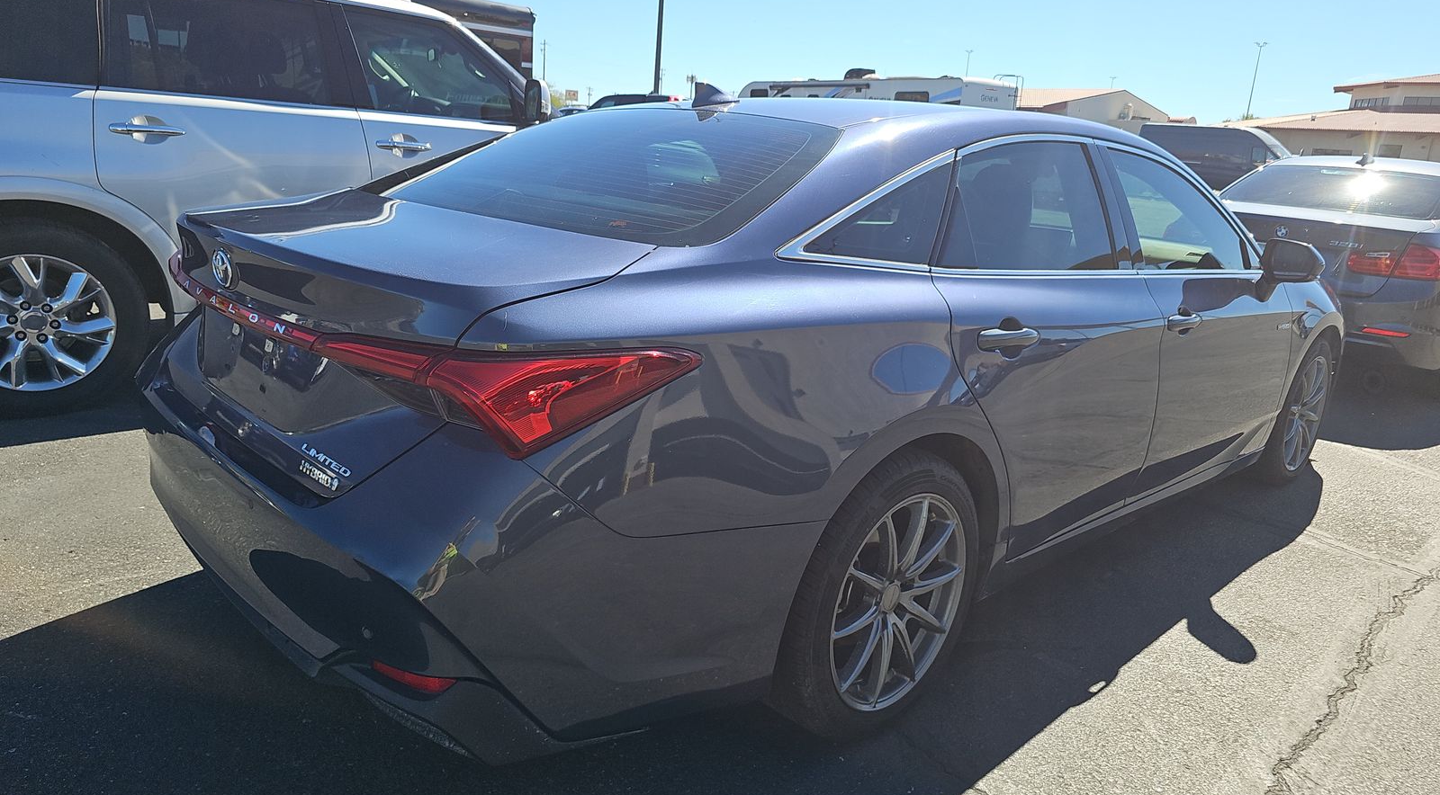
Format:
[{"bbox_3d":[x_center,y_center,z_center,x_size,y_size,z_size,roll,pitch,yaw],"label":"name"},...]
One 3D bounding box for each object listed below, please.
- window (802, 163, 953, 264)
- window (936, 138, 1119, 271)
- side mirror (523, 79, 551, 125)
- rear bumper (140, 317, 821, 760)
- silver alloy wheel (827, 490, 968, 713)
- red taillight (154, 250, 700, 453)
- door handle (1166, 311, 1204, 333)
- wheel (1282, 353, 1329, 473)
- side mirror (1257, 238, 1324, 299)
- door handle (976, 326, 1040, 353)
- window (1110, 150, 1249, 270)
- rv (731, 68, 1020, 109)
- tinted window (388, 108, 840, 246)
[{"bbox_3d":[0.357,-0.381,2.018,0.589,0.239,0.060,-13,-12,-41],"label":"window"},{"bbox_3d":[0.731,-0.473,2.322,0.840,0.335,0.060,-11,1,-43],"label":"window"},{"bbox_3d":[-0.975,-1.571,5.101,0.140,0.260,0.230,-8,17,-37],"label":"side mirror"},{"bbox_3d":[-0.721,0.137,2.173,0.840,0.560,1.840,-10,19,-43],"label":"rear bumper"},{"bbox_3d":[0.342,0.427,2.128,0.482,0.482,0.170,-10,19,-43],"label":"silver alloy wheel"},{"bbox_3d":[-0.797,-0.175,2.006,0.440,0.160,1.750,-11,21,-43],"label":"red taillight"},{"bbox_3d":[1.377,-0.222,2.826,0.238,0.050,0.047,-11,21,-43],"label":"door handle"},{"bbox_3d":[2.425,0.051,4.109,0.490,0.490,0.190,-11,21,-43],"label":"wheel"},{"bbox_3d":[1.922,-0.423,3.231,0.160,0.190,0.200,-11,21,-43],"label":"side mirror"},{"bbox_3d":[0.644,-0.132,2.124,0.238,0.050,0.047,-11,21,-43],"label":"door handle"},{"bbox_3d":[1.502,-0.602,3.102,0.952,0.391,0.070,-8,-10,-43],"label":"window"},{"bbox_3d":[4.245,-7.885,28.492,2.500,3.450,8.784,-9,20,-39],"label":"rv"},{"bbox_3d":[-0.288,-0.590,2.384,0.770,0.100,1.240,-35,34,-33],"label":"tinted window"}]

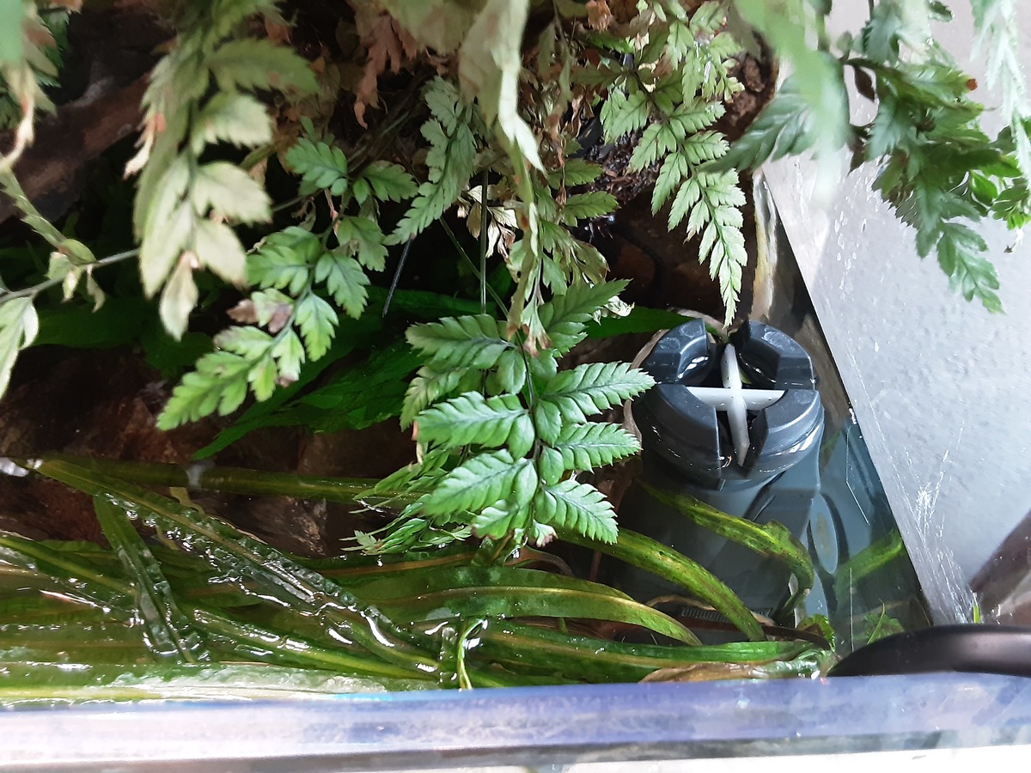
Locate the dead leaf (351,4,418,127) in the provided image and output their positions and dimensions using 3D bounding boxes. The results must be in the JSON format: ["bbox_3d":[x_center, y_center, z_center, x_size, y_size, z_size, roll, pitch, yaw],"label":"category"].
[{"bbox_3d":[-0.046,-0.111,0.290,0.022,0.040,0.020,-1,46,1],"label":"dead leaf"}]

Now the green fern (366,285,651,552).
[{"bbox_3d":[-0.001,0.007,0.238,0.078,0.046,0.068,-1,46,1],"label":"green fern"}]

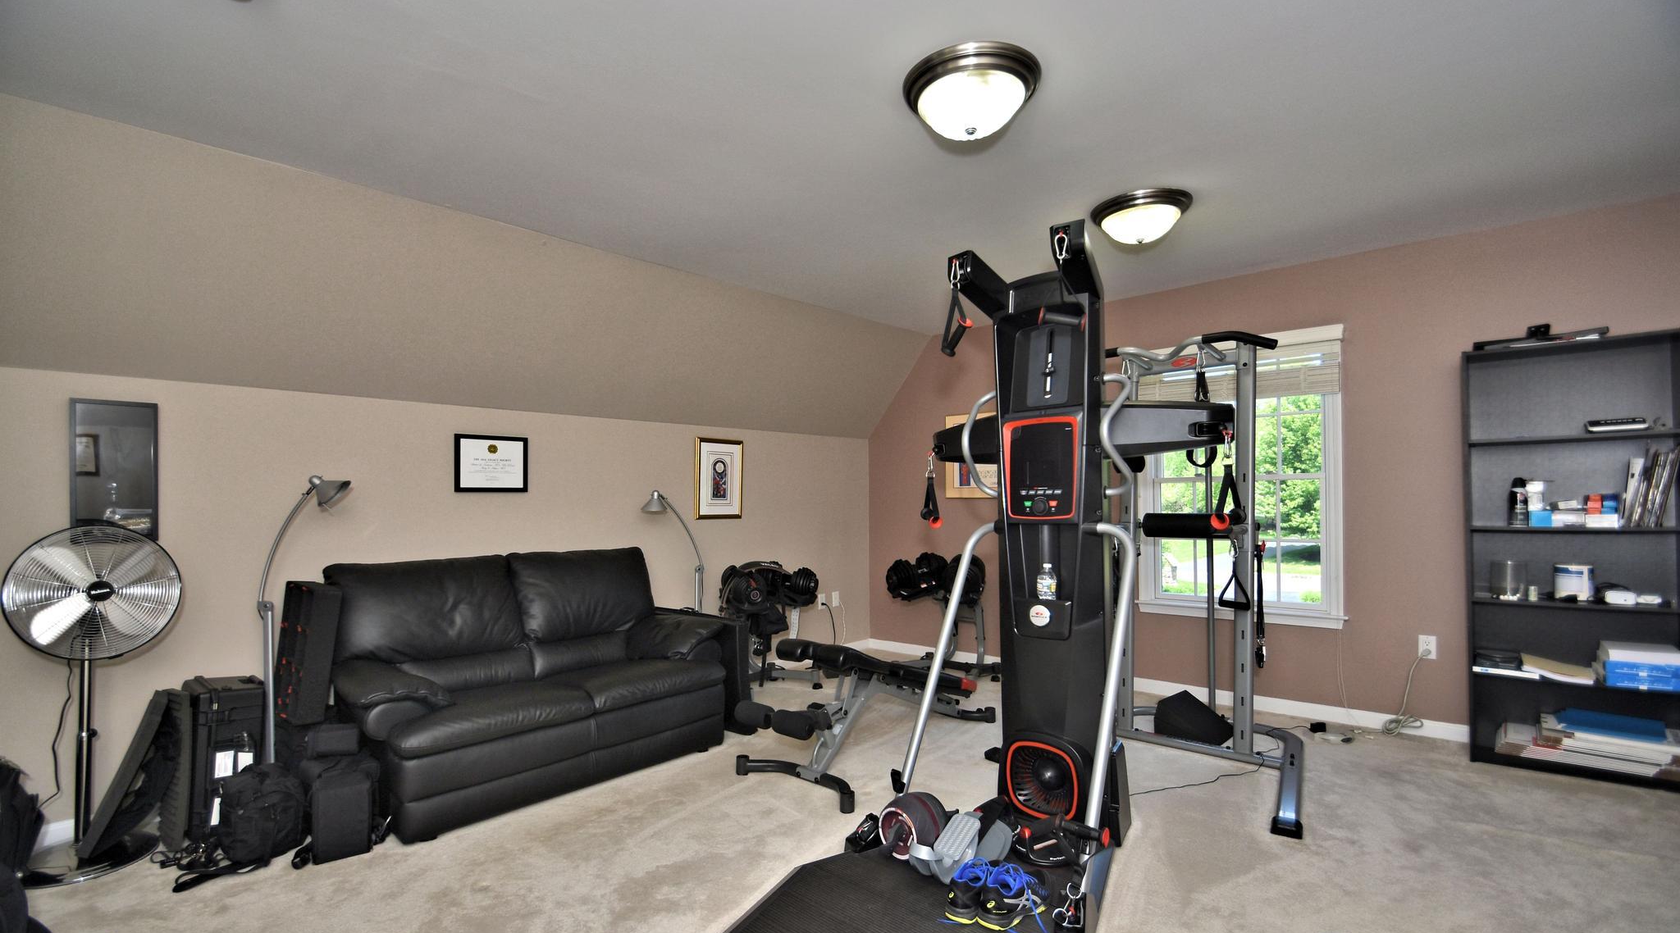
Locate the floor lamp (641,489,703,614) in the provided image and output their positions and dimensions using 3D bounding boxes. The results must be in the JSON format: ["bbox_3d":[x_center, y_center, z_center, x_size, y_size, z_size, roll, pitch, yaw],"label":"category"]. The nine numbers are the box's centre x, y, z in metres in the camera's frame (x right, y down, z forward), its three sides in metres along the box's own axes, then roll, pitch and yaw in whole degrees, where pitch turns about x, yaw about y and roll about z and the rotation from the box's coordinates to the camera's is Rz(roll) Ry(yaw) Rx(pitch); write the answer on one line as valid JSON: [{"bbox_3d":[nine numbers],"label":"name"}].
[{"bbox_3d":[-0.953,0.770,4.129,0.260,1.270,0.500,-2,-3,44],"label":"floor lamp"}]

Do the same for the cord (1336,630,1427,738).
[{"bbox_3d":[2.645,1.060,3.420,0.400,0.530,0.100,-2,-3,44],"label":"cord"}]

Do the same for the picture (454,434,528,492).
[{"bbox_3d":[-1.767,-0.012,3.570,0.020,0.283,0.356,-2,-3,44],"label":"picture"}]

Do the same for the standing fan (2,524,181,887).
[{"bbox_3d":[-2.552,0.759,2.393,0.440,1.170,0.480,-2,-3,34],"label":"standing fan"}]

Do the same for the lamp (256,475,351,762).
[{"bbox_3d":[-2.151,0.697,2.759,0.260,1.320,0.420,-2,-3,44],"label":"lamp"}]

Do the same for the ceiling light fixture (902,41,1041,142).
[{"bbox_3d":[0.377,-1.030,1.991,0.380,0.150,0.380,0,-2,0],"label":"ceiling light fixture"}]

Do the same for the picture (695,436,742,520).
[{"bbox_3d":[-0.781,0.084,4.597,0.025,0.518,0.367,-2,-3,44],"label":"picture"}]

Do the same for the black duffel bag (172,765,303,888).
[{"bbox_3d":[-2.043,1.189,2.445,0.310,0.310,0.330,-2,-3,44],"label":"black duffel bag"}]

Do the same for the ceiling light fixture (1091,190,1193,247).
[{"bbox_3d":[1.226,-0.999,2.866,0.380,0.150,0.380,-2,-3,44],"label":"ceiling light fixture"}]

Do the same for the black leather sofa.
[{"bbox_3d":[-1.391,0.908,3.257,1.690,0.930,0.890,2,-3,-44],"label":"black leather sofa"}]

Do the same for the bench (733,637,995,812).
[{"bbox_3d":[0.171,1.094,3.431,0.640,0.560,1.450,-2,-3,36],"label":"bench"}]

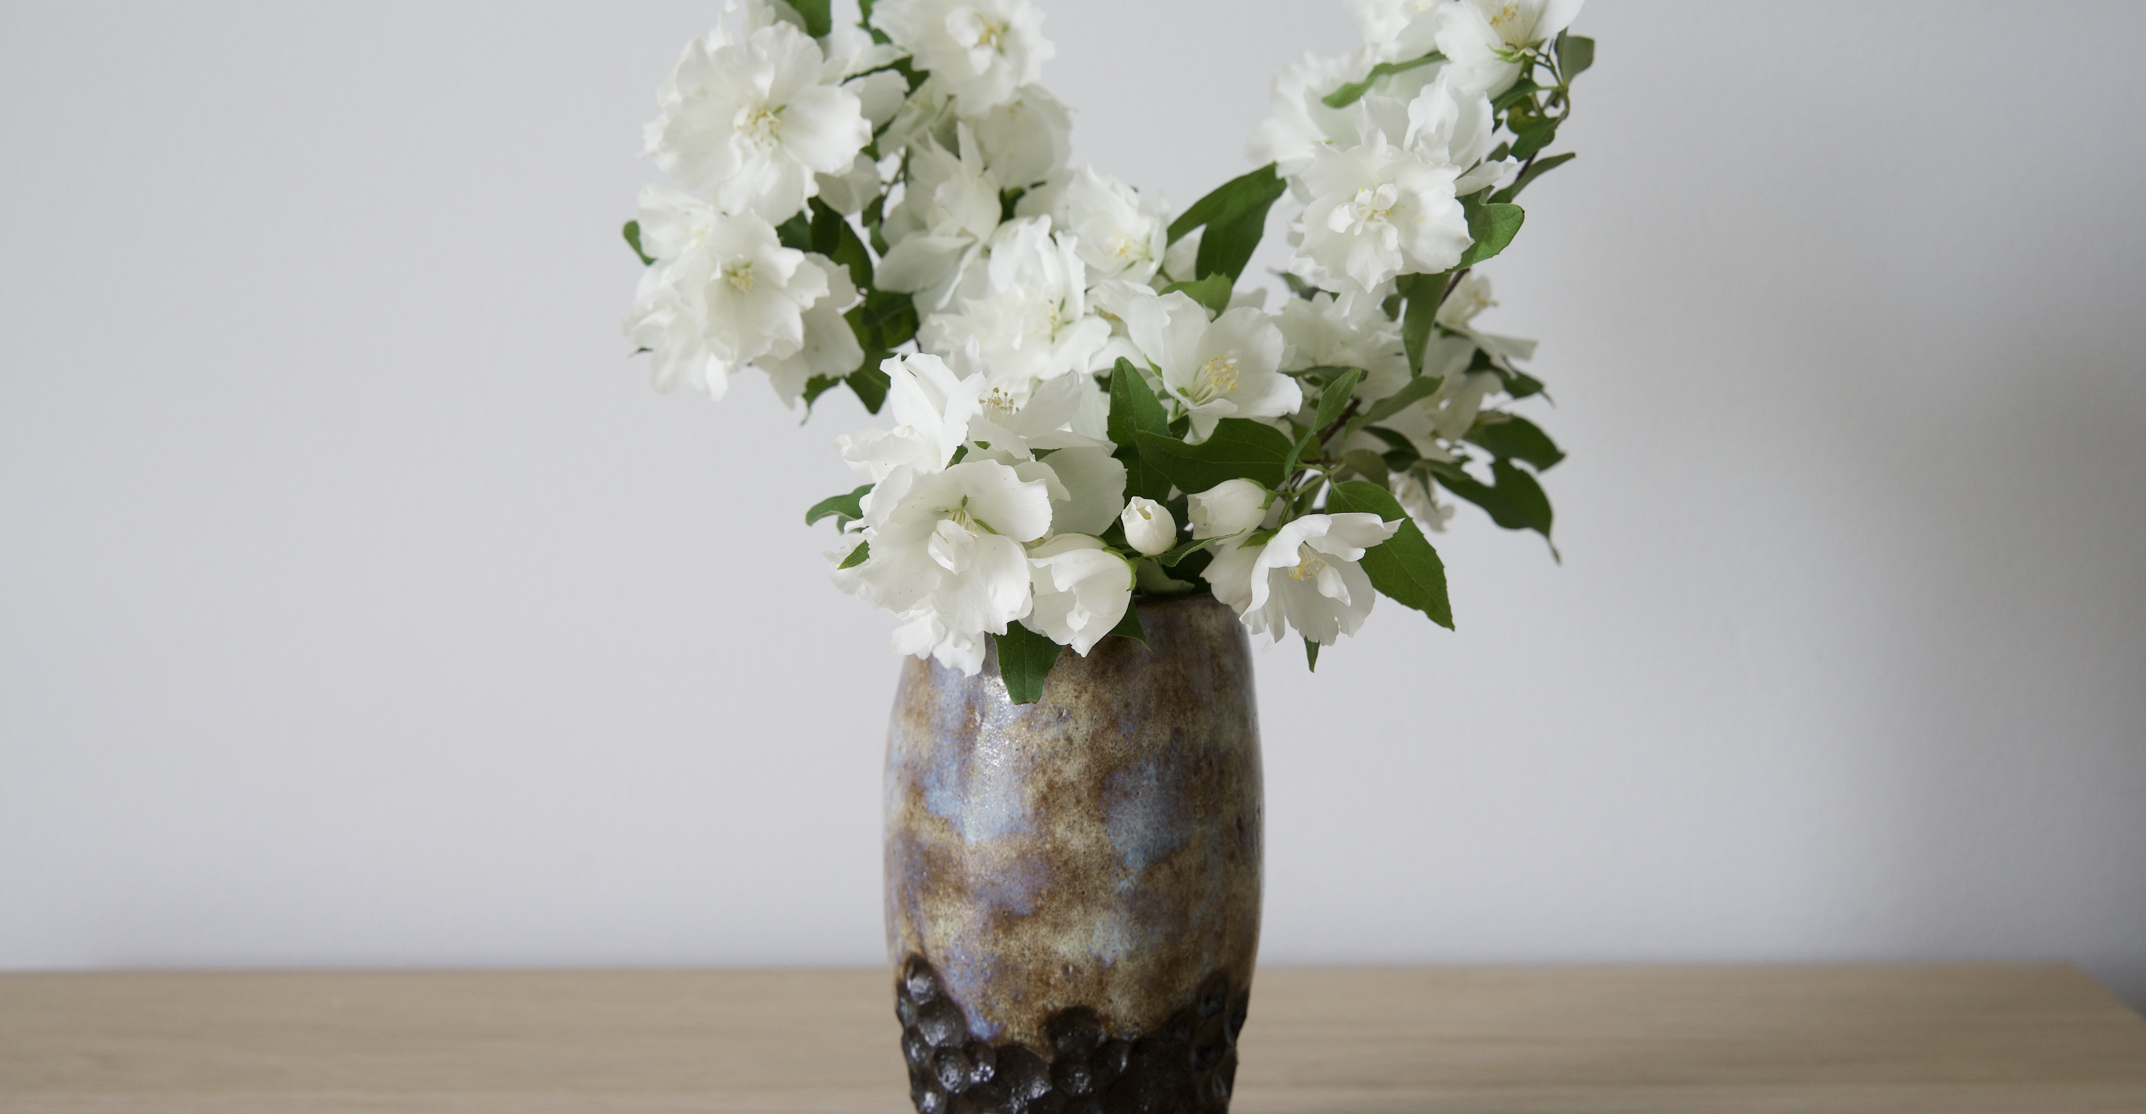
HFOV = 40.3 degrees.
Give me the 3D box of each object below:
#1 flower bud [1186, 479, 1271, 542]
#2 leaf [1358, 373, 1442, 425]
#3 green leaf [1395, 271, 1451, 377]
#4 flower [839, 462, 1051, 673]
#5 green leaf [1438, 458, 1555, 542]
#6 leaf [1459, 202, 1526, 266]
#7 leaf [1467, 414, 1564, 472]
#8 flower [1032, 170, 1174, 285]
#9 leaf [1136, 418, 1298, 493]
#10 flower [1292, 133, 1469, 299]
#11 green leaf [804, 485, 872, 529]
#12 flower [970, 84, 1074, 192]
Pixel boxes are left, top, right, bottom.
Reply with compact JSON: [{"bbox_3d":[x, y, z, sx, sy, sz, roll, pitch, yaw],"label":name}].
[{"bbox_3d":[0.038,-0.011,0.705,0.019,0.015,0.015,-2,5,-21],"label":"flower bud"},{"bbox_3d":[0.086,-0.041,0.765,0.024,0.008,0.010,-25,15,11],"label":"leaf"},{"bbox_3d":[0.089,-0.061,0.745,0.013,0.029,0.010,5,4,-21],"label":"green leaf"},{"bbox_3d":[-0.032,0.003,0.745,0.052,0.053,0.030,-1,7,-6],"label":"flower"},{"bbox_3d":[0.113,-0.015,0.775,0.032,0.020,0.012,29,-12,21],"label":"green leaf"},{"bbox_3d":[0.122,-0.095,0.860,0.026,0.018,0.006,-17,-34,26],"label":"leaf"},{"bbox_3d":[0.120,-0.031,0.790,0.025,0.012,0.015,10,25,-7],"label":"leaf"},{"bbox_3d":[0.006,-0.084,0.750,0.038,0.036,0.028,-2,9,-18],"label":"flower"},{"bbox_3d":[0.037,-0.026,0.765,0.041,0.021,0.017,0,-24,0],"label":"leaf"},{"bbox_3d":[0.082,-0.091,0.775,0.047,0.044,0.026,1,3,6],"label":"flower"},{"bbox_3d":[-0.057,-0.013,0.737,0.023,0.011,0.012,-18,-21,6],"label":"green leaf"},{"bbox_3d":[-0.017,-0.129,0.885,0.039,0.038,0.032,-2,-15,-17],"label":"flower"}]

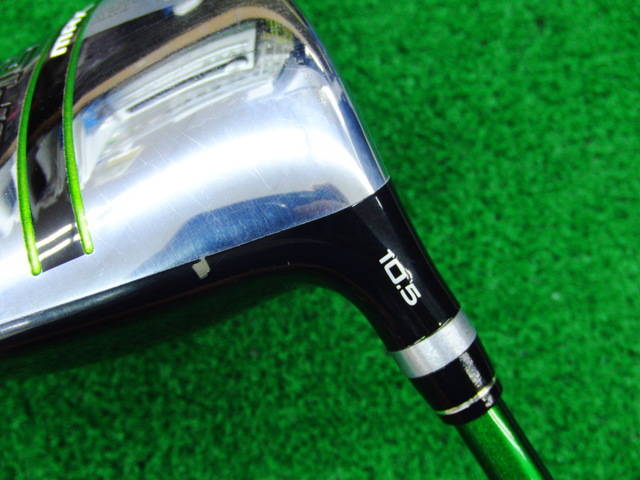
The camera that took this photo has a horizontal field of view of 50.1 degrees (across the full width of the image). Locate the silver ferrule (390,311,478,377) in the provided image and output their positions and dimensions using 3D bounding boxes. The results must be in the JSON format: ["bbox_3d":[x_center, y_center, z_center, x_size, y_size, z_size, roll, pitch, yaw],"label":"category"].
[{"bbox_3d":[0.019,0.017,0.115,0.014,0.014,0.005,-33,94,0],"label":"silver ferrule"}]

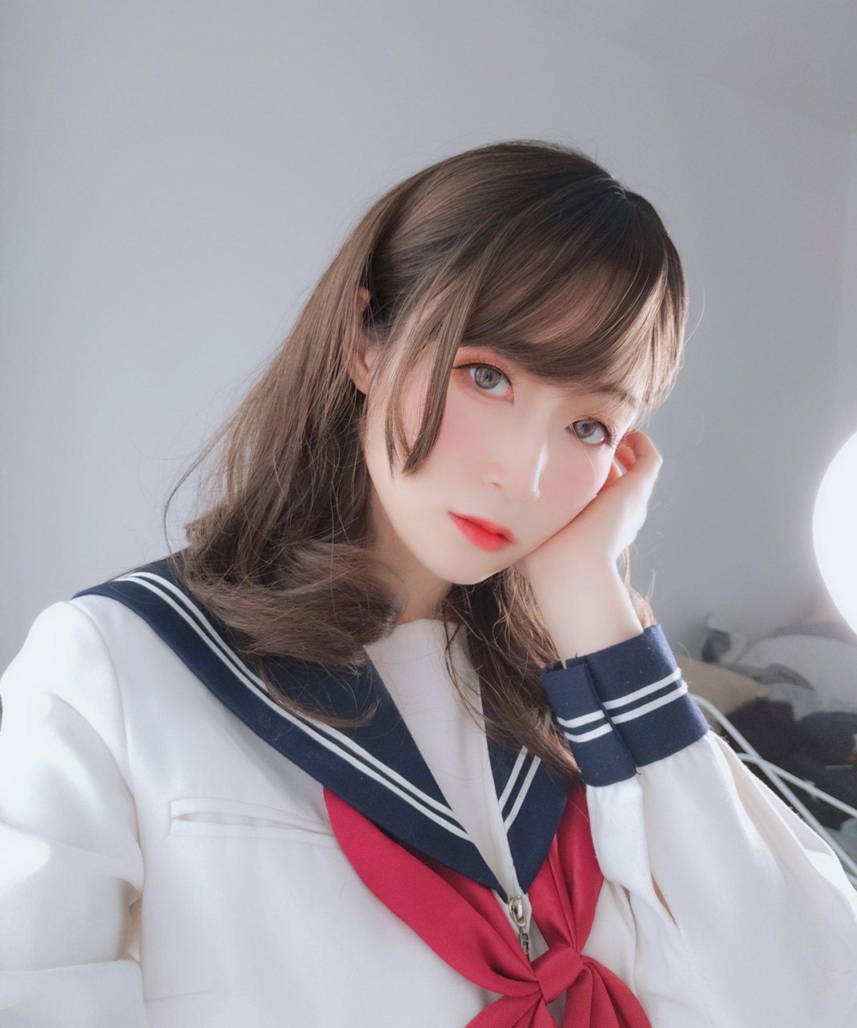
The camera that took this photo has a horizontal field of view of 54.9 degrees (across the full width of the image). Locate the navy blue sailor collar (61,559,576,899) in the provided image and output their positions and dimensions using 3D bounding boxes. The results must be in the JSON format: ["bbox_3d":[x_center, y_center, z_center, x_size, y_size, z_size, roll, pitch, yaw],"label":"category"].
[{"bbox_3d":[-0.015,0.125,0.535,0.380,0.220,0.240,-4,10,-27],"label":"navy blue sailor collar"}]

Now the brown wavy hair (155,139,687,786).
[{"bbox_3d":[0.014,-0.045,0.550,0.290,0.380,0.250,17,6,-21],"label":"brown wavy hair"}]

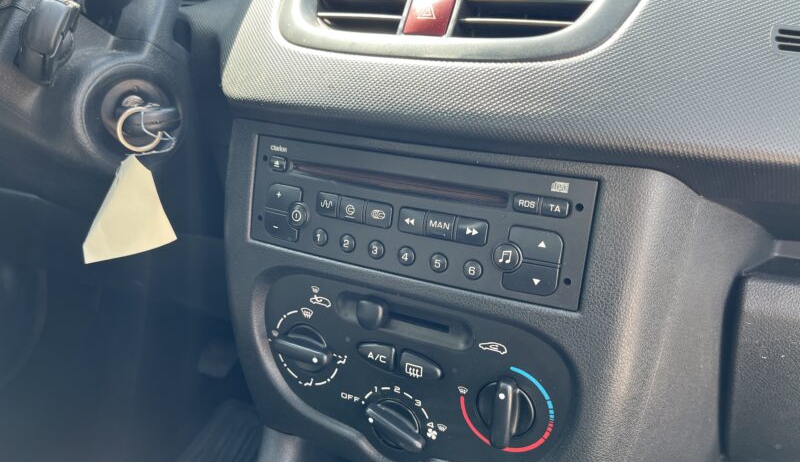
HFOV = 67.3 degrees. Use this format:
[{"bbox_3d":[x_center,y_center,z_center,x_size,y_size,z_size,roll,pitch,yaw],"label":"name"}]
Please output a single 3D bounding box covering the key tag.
[{"bbox_3d":[-0.180,-0.032,0.405,0.057,0.101,0.030,-6,21,-21],"label":"key tag"}]

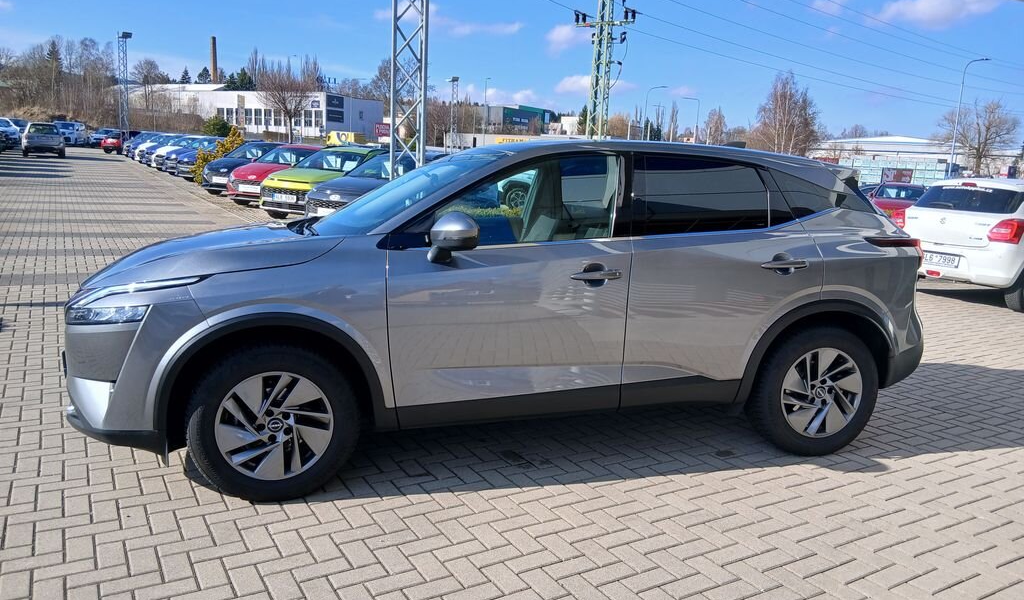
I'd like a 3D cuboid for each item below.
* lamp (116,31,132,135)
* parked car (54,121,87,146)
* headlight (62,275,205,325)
[{"bbox_3d":[-21.591,-11.418,42.855,0.900,6.694,0.600,4,10,10],"label":"lamp"},{"bbox_3d":[-32.365,-12.101,56.000,1.850,1.700,4.500,-2,12,-22],"label":"parked car"},{"bbox_3d":[-1.542,-0.008,3.162,0.560,0.230,0.380,-1,12,-16],"label":"headlight"}]

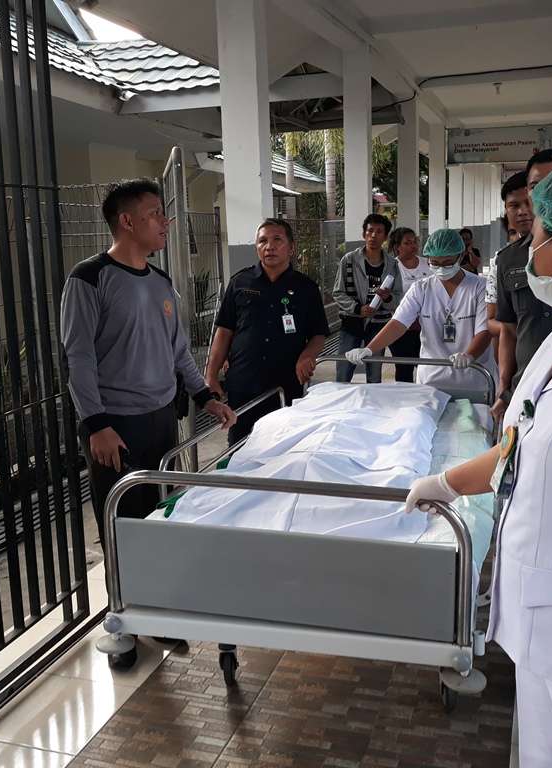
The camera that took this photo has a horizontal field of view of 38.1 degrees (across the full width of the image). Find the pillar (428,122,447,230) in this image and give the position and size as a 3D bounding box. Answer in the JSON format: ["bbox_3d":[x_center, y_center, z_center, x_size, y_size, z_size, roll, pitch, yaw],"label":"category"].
[{"bbox_3d":[3.294,-3.479,16.230,0.280,3.420,0.270,1,12,18],"label":"pillar"}]

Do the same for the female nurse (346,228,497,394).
[{"bbox_3d":[0.848,-0.135,4.601,0.780,1.500,0.500,1,11,15],"label":"female nurse"}]

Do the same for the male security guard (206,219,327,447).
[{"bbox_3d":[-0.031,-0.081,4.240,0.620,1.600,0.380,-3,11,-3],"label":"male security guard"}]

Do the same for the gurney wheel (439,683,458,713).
[{"bbox_3d":[0.560,0.979,2.564,0.050,0.115,0.110,-1,11,7],"label":"gurney wheel"}]

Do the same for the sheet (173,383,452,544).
[{"bbox_3d":[0.310,0.206,3.379,0.840,0.220,1.880,1,12,18],"label":"sheet"}]

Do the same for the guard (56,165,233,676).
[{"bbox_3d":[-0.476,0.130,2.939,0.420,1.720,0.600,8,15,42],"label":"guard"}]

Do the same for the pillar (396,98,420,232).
[{"bbox_3d":[2.133,-2.757,12.766,0.280,3.420,0.270,1,12,18],"label":"pillar"}]

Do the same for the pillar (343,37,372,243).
[{"bbox_3d":[0.972,-2.035,9.302,0.280,3.420,0.270,1,12,18],"label":"pillar"}]

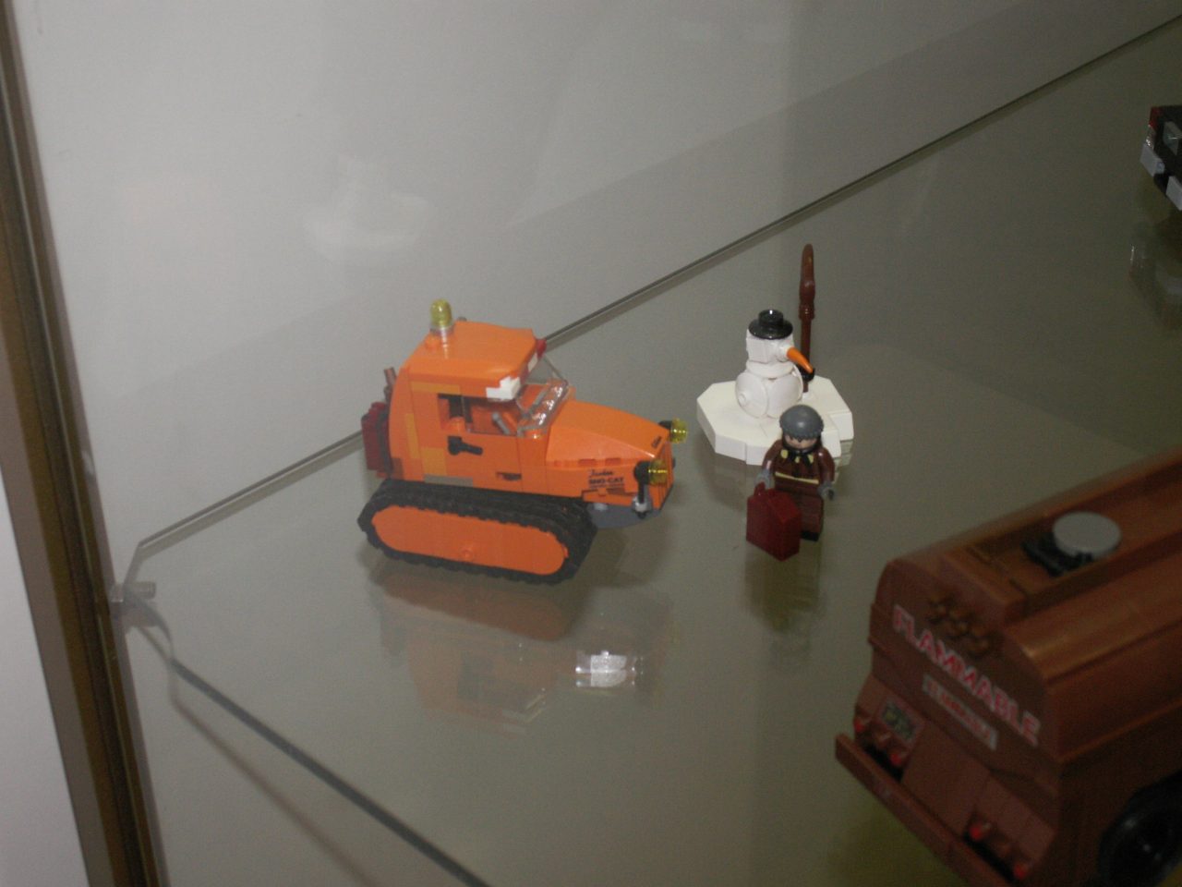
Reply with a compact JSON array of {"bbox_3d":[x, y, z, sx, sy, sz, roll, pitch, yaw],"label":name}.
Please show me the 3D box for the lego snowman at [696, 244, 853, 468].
[{"bbox_3d":[0.062,-0.032,0.647,0.052,0.062,0.052,-26,40,-34],"label":"lego snowman"}]

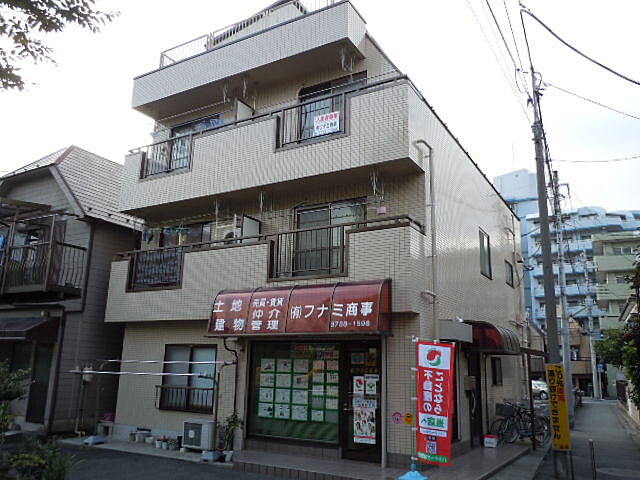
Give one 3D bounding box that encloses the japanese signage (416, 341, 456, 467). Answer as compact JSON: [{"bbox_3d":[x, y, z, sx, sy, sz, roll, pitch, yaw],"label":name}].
[{"bbox_3d":[1.788,2.493,8.017,0.570,1.800,0.040,-3,-14,16],"label":"japanese signage"}]

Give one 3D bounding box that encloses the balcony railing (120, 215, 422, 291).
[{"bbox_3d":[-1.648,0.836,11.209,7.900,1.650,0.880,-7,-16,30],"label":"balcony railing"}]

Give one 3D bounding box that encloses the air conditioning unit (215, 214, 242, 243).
[{"bbox_3d":[-1.970,-0.013,11.880,0.720,0.580,0.300,-7,-16,30],"label":"air conditioning unit"}]

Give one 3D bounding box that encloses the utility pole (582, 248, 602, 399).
[{"bbox_3d":[18.436,5.597,35.215,0.400,10.000,0.400,-7,-16,30],"label":"utility pole"}]

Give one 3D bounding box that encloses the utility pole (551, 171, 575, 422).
[{"bbox_3d":[9.552,1.956,20.300,0.340,9.843,0.340,-7,-16,30],"label":"utility pole"}]

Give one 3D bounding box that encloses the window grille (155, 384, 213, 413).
[{"bbox_3d":[-2.998,3.529,11.424,1.710,0.520,0.160,-7,-16,30],"label":"window grille"}]

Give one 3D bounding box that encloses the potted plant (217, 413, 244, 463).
[{"bbox_3d":[-1.742,3.808,10.062,0.440,0.900,0.420,1,-14,0],"label":"potted plant"}]

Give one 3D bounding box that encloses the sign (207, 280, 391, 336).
[{"bbox_3d":[-0.466,1.289,9.577,3.660,0.960,0.530,-7,-16,30],"label":"sign"}]

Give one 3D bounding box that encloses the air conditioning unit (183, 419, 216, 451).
[{"bbox_3d":[-2.505,4.069,10.776,0.700,0.540,0.260,-7,-16,30],"label":"air conditioning unit"}]

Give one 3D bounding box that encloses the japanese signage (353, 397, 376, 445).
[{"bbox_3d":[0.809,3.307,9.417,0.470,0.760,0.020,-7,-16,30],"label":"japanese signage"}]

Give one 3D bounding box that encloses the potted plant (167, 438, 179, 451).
[{"bbox_3d":[-3.141,4.359,11.044,0.210,0.240,0.210,1,-14,0],"label":"potted plant"}]

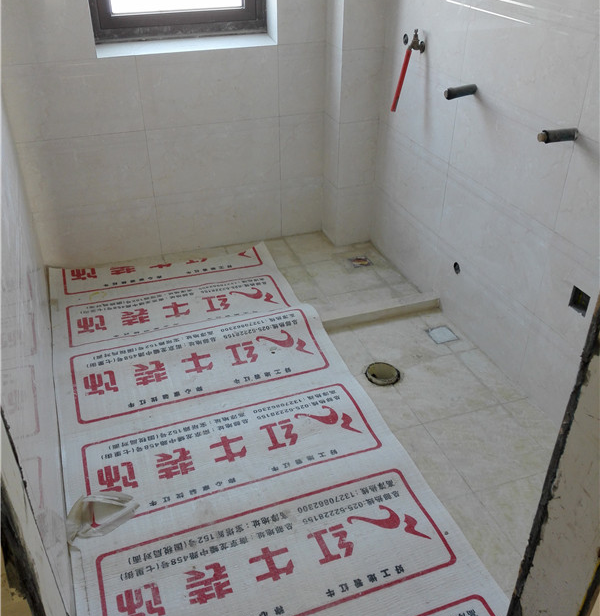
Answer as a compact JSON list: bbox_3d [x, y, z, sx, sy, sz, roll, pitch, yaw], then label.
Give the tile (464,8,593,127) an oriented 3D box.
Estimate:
[{"bbox_3d":[0.655,-0.760,1.906,0.012,0.300,0.597,-11,34,-16],"label":"tile"}]

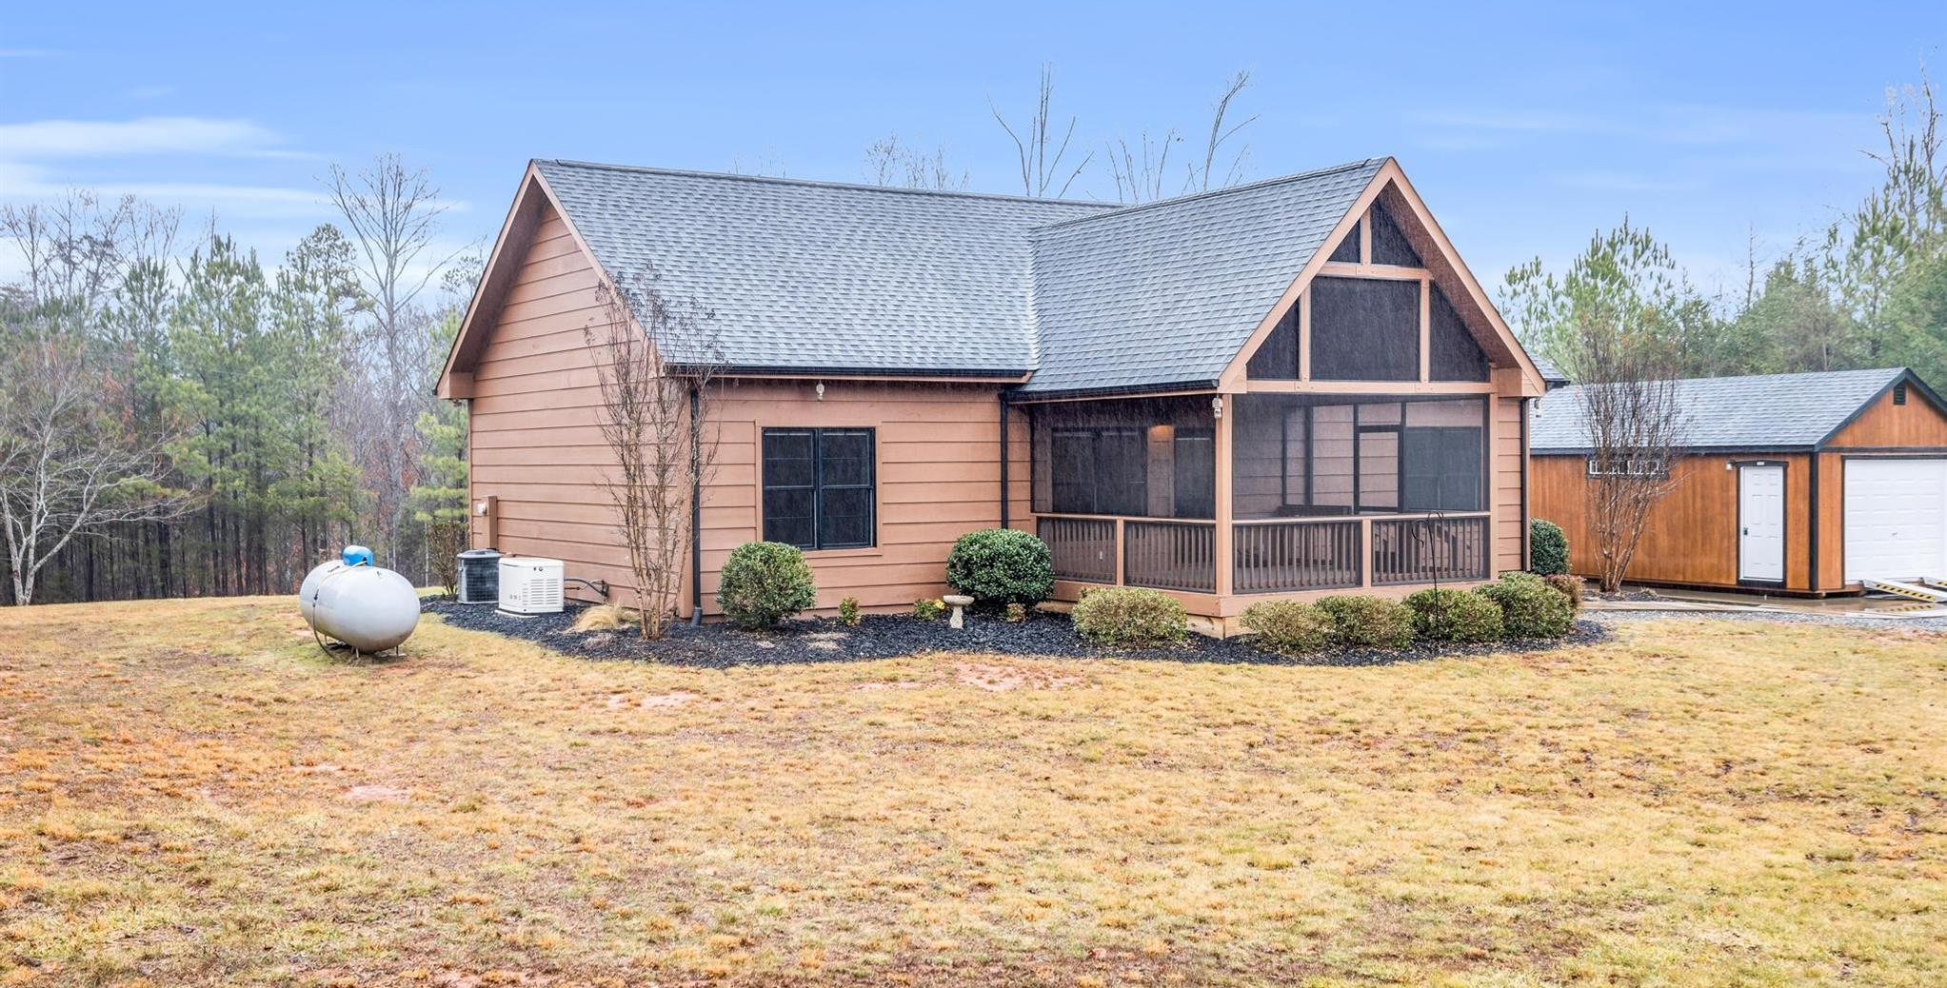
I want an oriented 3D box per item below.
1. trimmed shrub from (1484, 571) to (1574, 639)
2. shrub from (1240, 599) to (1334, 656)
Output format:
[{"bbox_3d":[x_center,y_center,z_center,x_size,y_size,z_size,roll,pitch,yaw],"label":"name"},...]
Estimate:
[{"bbox_3d":[6.879,1.353,25.145,1.200,0.830,1.150,0,1,0],"label":"trimmed shrub"},{"bbox_3d":[3.625,1.493,23.507,1.120,0.660,1.080,0,1,0],"label":"shrub"}]

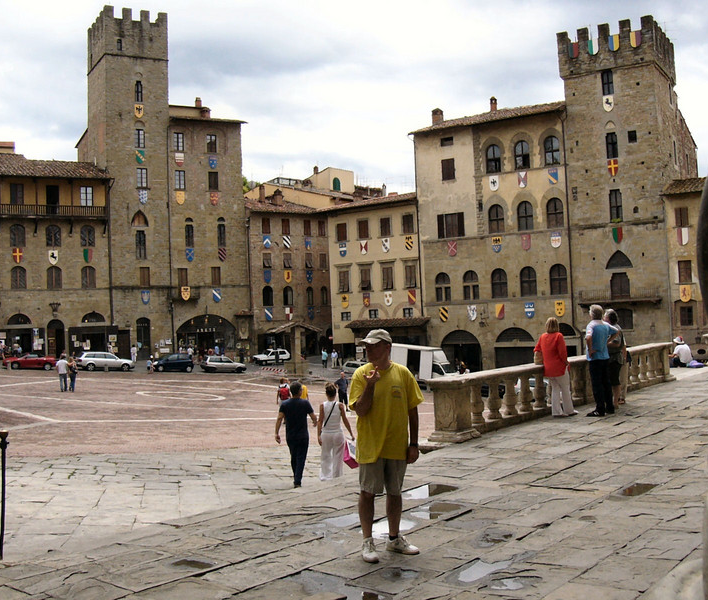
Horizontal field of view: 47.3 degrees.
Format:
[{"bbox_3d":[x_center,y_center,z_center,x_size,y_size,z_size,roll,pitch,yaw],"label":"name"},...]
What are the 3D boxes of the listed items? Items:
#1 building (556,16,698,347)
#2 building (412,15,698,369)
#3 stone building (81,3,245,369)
[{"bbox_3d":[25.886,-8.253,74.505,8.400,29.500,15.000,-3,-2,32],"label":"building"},{"bbox_3d":[19.363,-7.562,76.444,21.200,28.600,18.500,-4,-3,28],"label":"building"},{"bbox_3d":[-20.969,-11.106,88.470,14.500,34.700,14.000,-1,-2,-29],"label":"stone building"}]

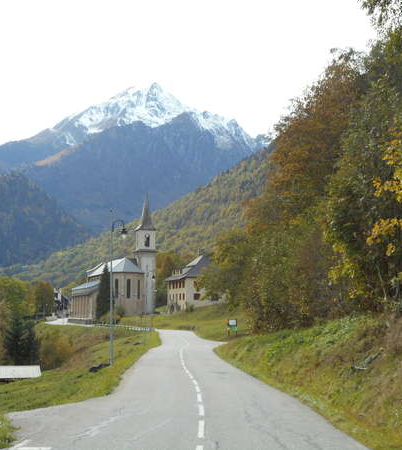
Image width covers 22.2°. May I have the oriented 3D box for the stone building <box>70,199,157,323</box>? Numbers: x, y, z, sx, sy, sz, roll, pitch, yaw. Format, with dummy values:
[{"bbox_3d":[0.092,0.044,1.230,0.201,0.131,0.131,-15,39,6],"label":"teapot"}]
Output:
[{"bbox_3d":[-20.000,8.419,239.189,15.200,28.000,29.000,2,-5,-17],"label":"stone building"}]

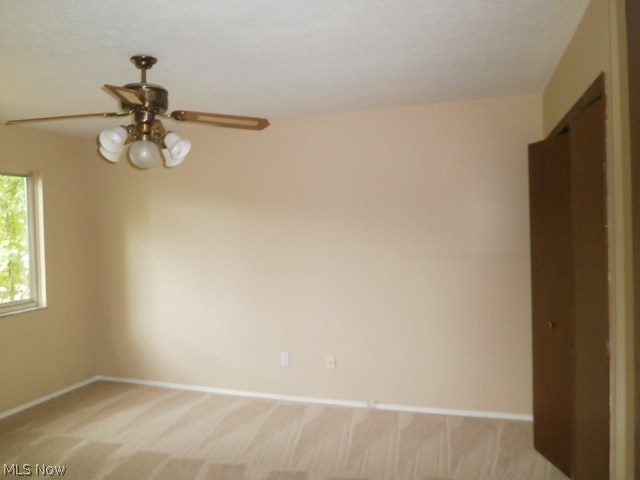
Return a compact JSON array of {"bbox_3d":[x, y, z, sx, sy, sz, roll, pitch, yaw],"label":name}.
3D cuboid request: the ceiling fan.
[{"bbox_3d":[-0.945,-0.681,2.590,1.320,0.590,1.320,-2,2,-13],"label":"ceiling fan"}]

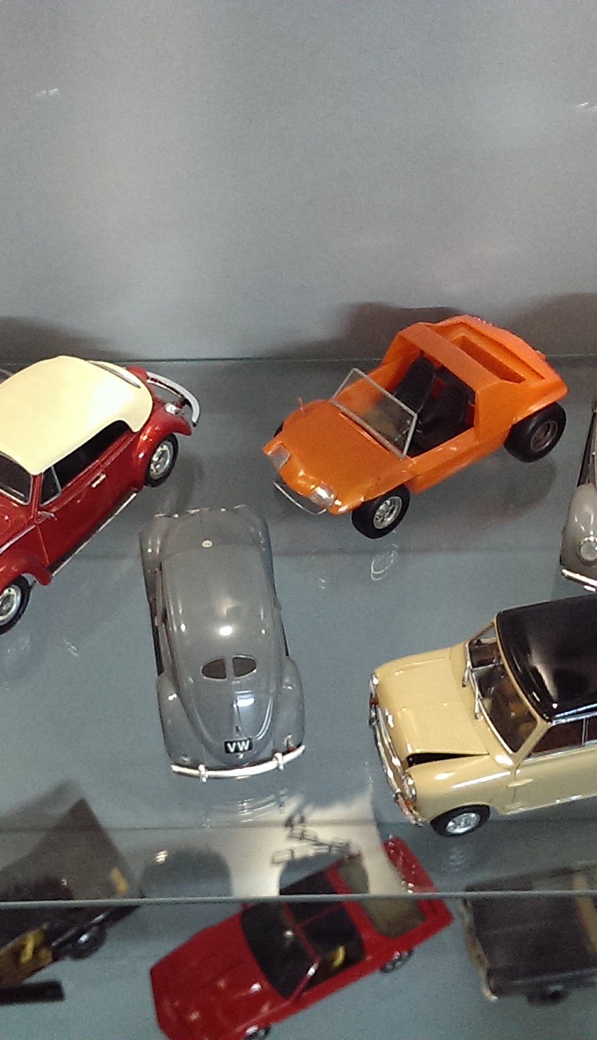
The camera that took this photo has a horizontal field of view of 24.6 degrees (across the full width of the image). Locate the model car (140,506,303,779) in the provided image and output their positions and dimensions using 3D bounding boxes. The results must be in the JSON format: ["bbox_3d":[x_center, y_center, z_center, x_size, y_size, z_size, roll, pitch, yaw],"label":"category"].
[{"bbox_3d":[-0.040,0.049,0.690,0.068,0.065,0.176,-7,47,-6],"label":"model car"}]

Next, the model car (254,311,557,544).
[{"bbox_3d":[0.067,-0.060,0.790,0.174,0.069,0.089,-25,51,-22],"label":"model car"}]

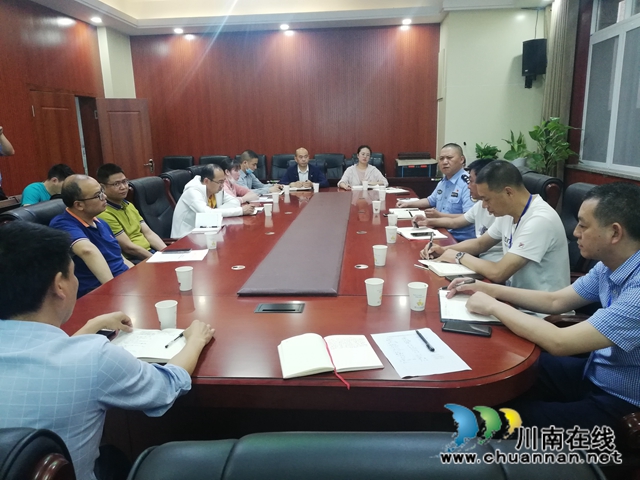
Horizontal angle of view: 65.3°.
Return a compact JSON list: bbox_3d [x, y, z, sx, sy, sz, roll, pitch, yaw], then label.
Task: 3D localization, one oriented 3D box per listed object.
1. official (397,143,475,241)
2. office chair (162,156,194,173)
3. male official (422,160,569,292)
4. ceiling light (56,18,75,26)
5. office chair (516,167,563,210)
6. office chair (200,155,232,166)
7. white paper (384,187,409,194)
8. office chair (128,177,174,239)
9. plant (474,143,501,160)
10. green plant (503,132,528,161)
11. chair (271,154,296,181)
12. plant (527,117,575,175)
[{"bbox_3d":[1.069,-0.189,4.349,0.780,1.270,0.570,-10,15,-35],"label":"official"},{"bbox_3d":[-2.265,-0.841,8.163,0.580,1.030,0.650,0,13,5],"label":"office chair"},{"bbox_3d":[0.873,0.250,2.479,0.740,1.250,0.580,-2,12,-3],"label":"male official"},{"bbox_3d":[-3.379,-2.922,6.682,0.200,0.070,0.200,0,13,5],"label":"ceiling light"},{"bbox_3d":[1.471,-0.003,4.006,0.680,1.040,0.620,0,13,5],"label":"office chair"},{"bbox_3d":[-1.524,-0.731,7.671,0.580,1.060,0.640,0,12,5],"label":"office chair"},{"bbox_3d":[0.838,-0.551,5.511,0.280,0.015,0.260,0,12,5],"label":"white paper"},{"bbox_3d":[-1.187,-0.026,4.375,0.680,1.030,0.620,2,13,14],"label":"office chair"},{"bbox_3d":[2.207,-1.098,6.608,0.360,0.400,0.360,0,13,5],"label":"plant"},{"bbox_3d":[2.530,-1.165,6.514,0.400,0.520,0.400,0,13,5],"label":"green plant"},{"bbox_3d":[-0.459,-0.747,7.579,0.580,1.080,0.640,0,12,5],"label":"chair"},{"bbox_3d":[2.591,-0.562,5.414,0.580,1.500,0.580,0,12,5],"label":"plant"}]

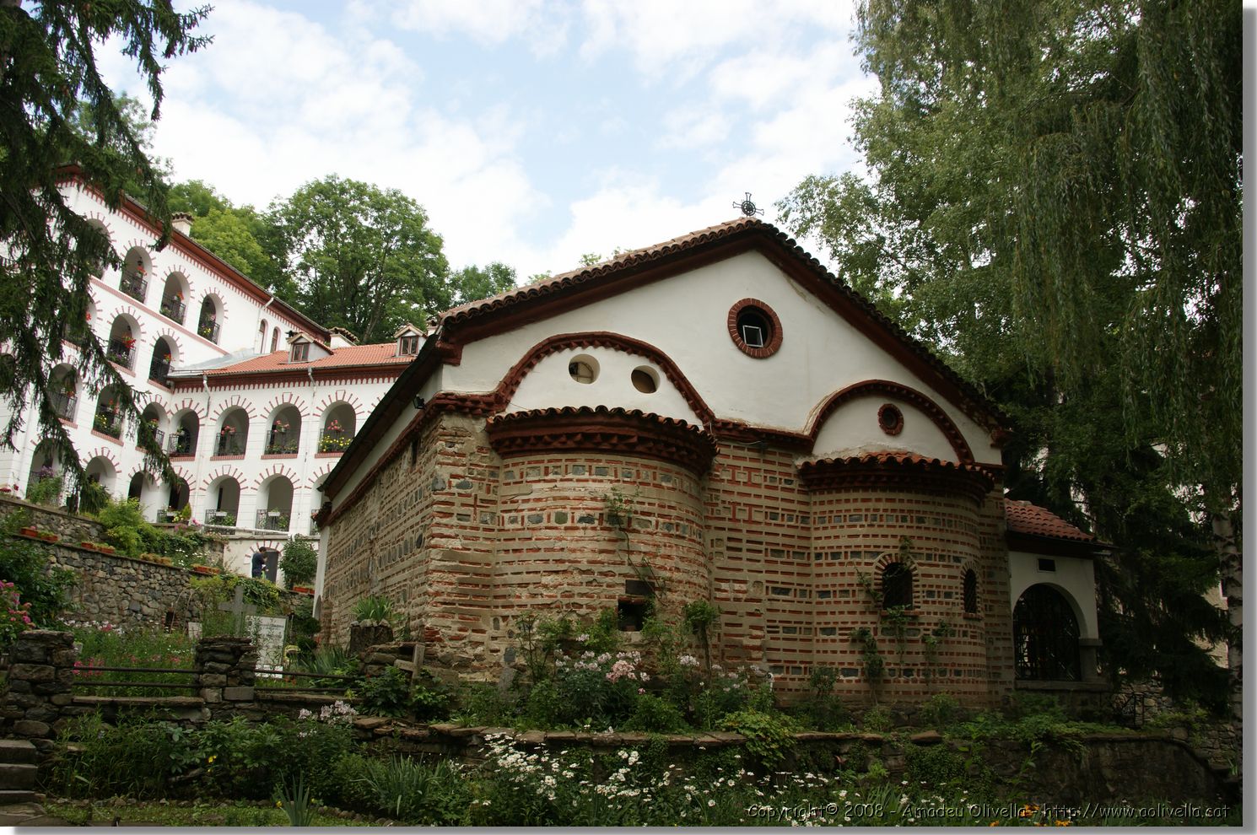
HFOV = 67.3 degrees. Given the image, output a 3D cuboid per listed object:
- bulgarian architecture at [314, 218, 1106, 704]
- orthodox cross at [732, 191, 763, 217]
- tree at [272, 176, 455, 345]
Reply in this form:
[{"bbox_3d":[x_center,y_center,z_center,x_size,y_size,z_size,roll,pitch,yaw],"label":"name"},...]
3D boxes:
[{"bbox_3d":[0.220,1.852,20.744,12.232,7.350,16.065,7,-15,-21],"label":"bulgarian architecture"},{"bbox_3d":[1.916,-3.372,15.019,0.565,0.462,0.060,7,-15,-21],"label":"orthodox cross"},{"bbox_3d":[-17.042,-8.468,60.000,12.000,14.000,12.000,2,-14,0],"label":"tree"}]

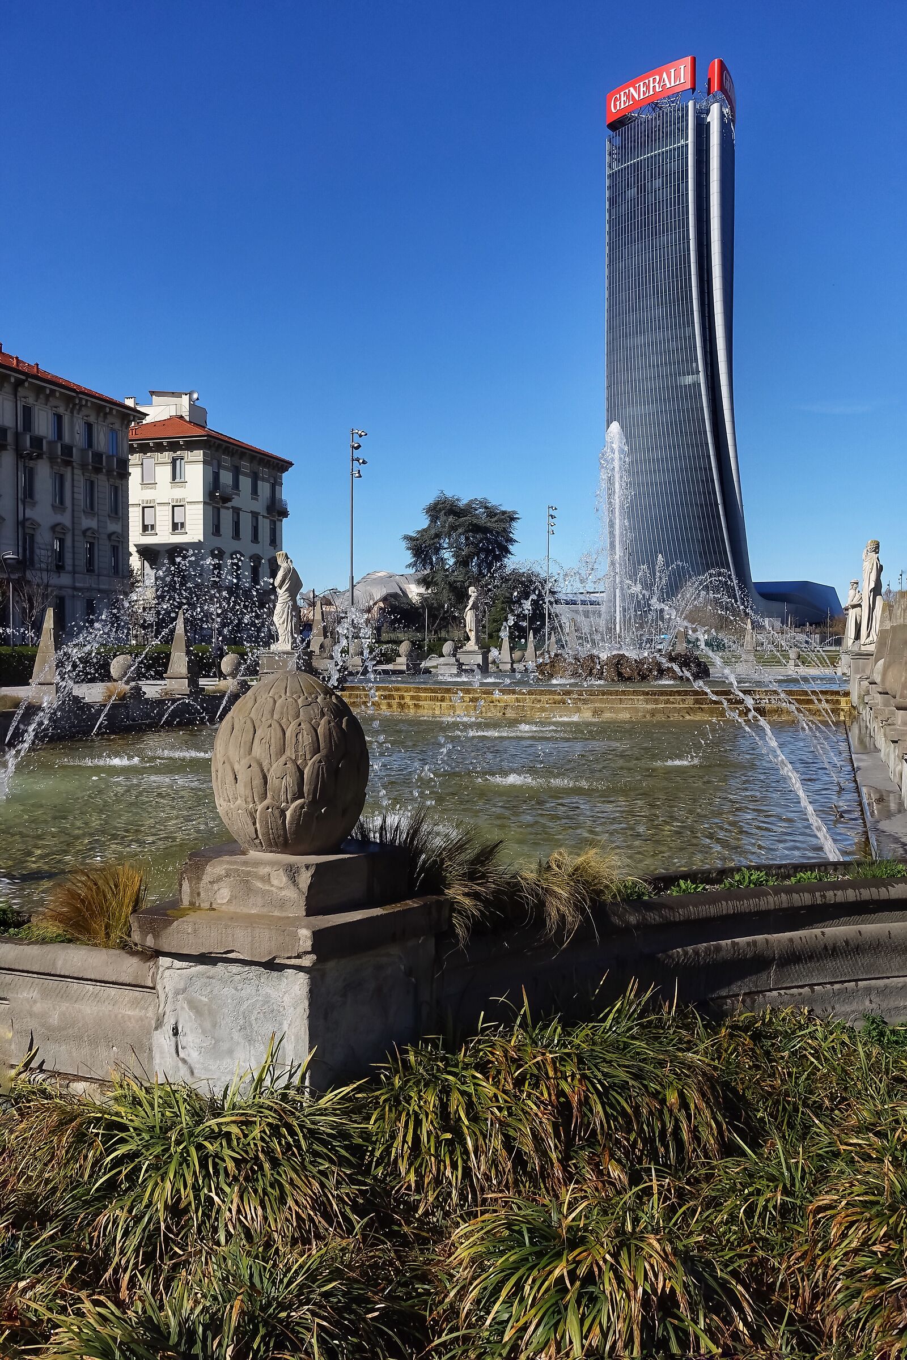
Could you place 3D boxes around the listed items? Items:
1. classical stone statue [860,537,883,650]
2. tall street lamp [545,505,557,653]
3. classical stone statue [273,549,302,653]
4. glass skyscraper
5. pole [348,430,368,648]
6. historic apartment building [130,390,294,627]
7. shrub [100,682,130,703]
[{"bbox_3d":[10.035,-2.026,29.000,0.550,2.650,0.580,2,3,44],"label":"classical stone statue"},{"bbox_3d":[7.629,-7.448,93.097,0.800,12.000,0.500,0,2,12],"label":"tall street lamp"},{"bbox_3d":[-4.445,-2.094,32.200,0.750,2.650,0.750,-1,2,-21],"label":"classical stone statue"},{"bbox_3d":[76.300,-107.383,408.808,46.000,192.000,42.000,1,2,30],"label":"glass skyscraper"},{"bbox_3d":[-4.673,-6.386,59.531,0.850,12.000,0.500,0,2,12],"label":"pole"},{"bbox_3d":[-23.800,-13.497,105.626,14.000,23.400,17.000,1,2,17],"label":"historic apartment building"},{"bbox_3d":[-7.410,0.280,26.500,0.650,0.460,0.620,0,2,0],"label":"shrub"}]

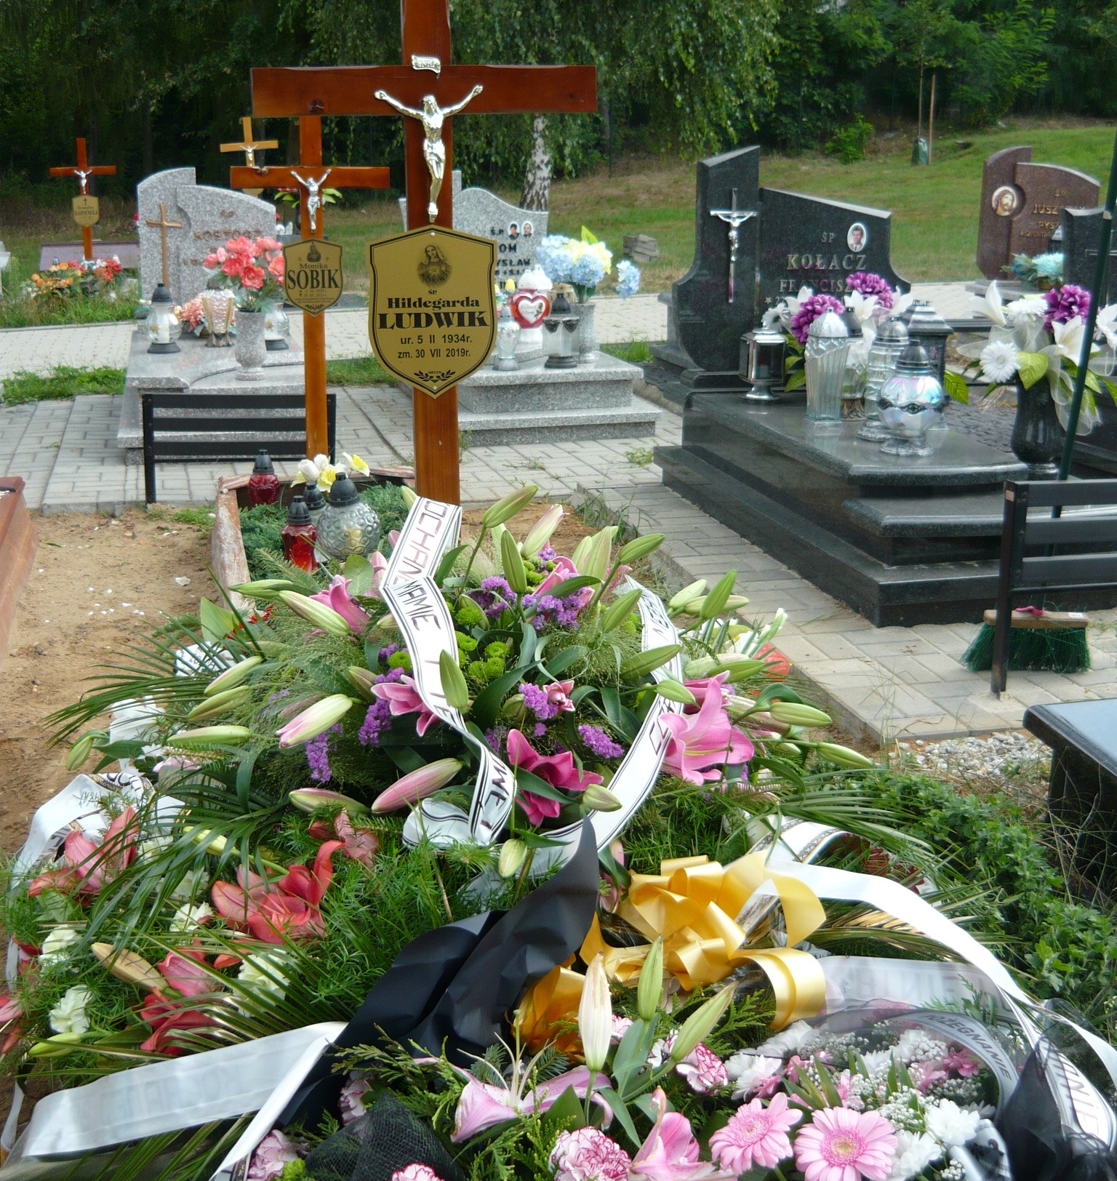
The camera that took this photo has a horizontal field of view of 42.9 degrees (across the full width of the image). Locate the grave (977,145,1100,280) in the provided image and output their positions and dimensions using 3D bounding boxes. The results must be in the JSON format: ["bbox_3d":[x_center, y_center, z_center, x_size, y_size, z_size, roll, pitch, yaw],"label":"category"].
[{"bbox_3d":[2.900,-2.287,8.600,0.750,0.790,0.130,-2,16,-10],"label":"grave"}]

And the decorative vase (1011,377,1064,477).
[{"bbox_3d":[1.491,-0.502,4.420,0.158,0.320,0.158,-4,16,-13],"label":"decorative vase"}]

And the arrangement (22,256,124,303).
[{"bbox_3d":[-4.140,-2.653,12.100,0.870,0.350,0.550,-4,16,-15],"label":"arrangement"}]

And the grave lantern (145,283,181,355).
[{"bbox_3d":[-1.945,-1.336,6.980,0.175,0.340,0.175,-4,16,-15],"label":"grave lantern"}]

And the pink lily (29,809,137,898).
[{"bbox_3d":[-0.638,0.353,1.900,0.135,0.100,0.110,-3,16,-11],"label":"pink lily"}]

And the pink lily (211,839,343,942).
[{"bbox_3d":[-0.314,0.333,1.580,0.140,0.085,0.110,2,37,-2],"label":"pink lily"}]

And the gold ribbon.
[{"bbox_3d":[0.153,0.350,1.420,0.225,0.130,0.140,2,16,5],"label":"gold ribbon"}]

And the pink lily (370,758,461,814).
[{"bbox_3d":[-0.169,0.231,1.680,0.122,0.036,0.036,-29,64,-24],"label":"pink lily"}]

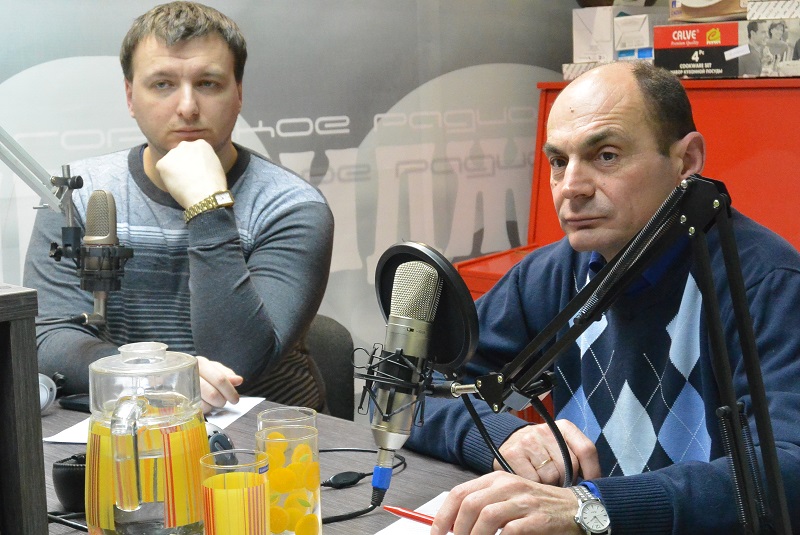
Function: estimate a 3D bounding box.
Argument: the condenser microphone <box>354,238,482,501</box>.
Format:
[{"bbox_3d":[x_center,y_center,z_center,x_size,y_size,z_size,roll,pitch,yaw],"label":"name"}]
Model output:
[{"bbox_3d":[0.008,0.114,1.814,0.130,0.285,0.150,10,0,-42],"label":"condenser microphone"}]

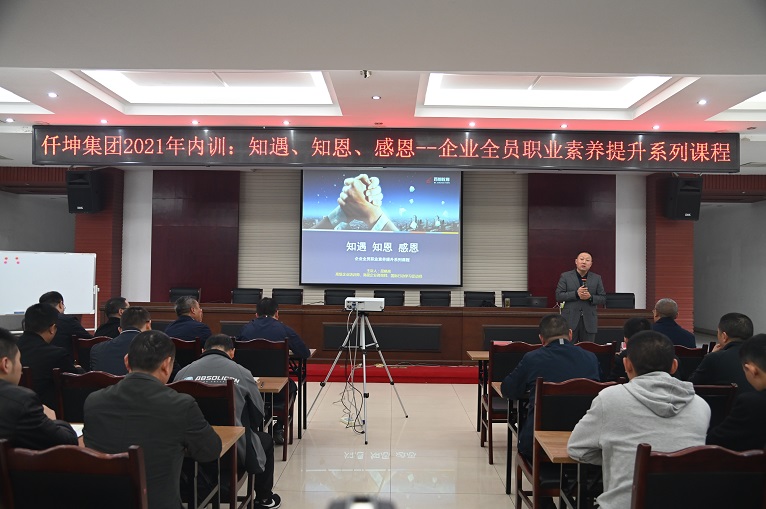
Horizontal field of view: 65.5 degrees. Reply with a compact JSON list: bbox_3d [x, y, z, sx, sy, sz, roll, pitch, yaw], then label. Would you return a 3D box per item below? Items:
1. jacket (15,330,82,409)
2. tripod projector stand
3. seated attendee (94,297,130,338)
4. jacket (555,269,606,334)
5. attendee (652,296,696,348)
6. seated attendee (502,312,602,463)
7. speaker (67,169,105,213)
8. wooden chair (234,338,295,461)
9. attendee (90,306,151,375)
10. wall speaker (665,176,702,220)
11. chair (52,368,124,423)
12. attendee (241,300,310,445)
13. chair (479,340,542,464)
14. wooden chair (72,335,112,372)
[{"bbox_3d":[-2.077,0.787,3.593,0.520,0.660,0.580,0,-2,4],"label":"jacket"},{"bbox_3d":[-0.272,1.104,5.739,1.060,1.140,1.000,1,-2,1],"label":"tripod projector stand"},{"bbox_3d":[-2.291,1.008,5.153,0.520,1.250,0.720,0,-2,11],"label":"seated attendee"},{"bbox_3d":[2.323,0.555,7.000,0.610,0.770,0.340,0,-2,16],"label":"jacket"},{"bbox_3d":[2.284,1.016,4.884,0.520,1.290,0.740,1,-2,-2],"label":"attendee"},{"bbox_3d":[1.009,0.978,3.453,0.580,1.260,0.740,1,-2,-2],"label":"seated attendee"},{"bbox_3d":[-5.190,-1.093,10.418,0.430,0.710,0.390,0,8,5],"label":"speaker"},{"bbox_3d":[-0.965,1.155,4.957,0.460,0.970,0.520,1,-2,1],"label":"wooden chair"},{"bbox_3d":[-1.487,0.955,3.658,0.540,1.260,0.720,0,-2,4],"label":"attendee"},{"bbox_3d":[5.150,-0.952,10.238,0.430,0.710,0.390,1,8,-9],"label":"wall speaker"},{"bbox_3d":[-1.481,1.090,3.266,0.460,0.970,0.520,1,-2,1],"label":"chair"},{"bbox_3d":[-0.942,1.000,5.139,0.600,1.270,0.720,1,-2,3],"label":"attendee"},{"bbox_3d":[1.041,1.164,4.810,0.450,0.965,0.530,1,-2,1],"label":"chair"},{"bbox_3d":[-2.235,1.141,4.937,0.460,0.970,0.520,1,-2,1],"label":"wooden chair"}]

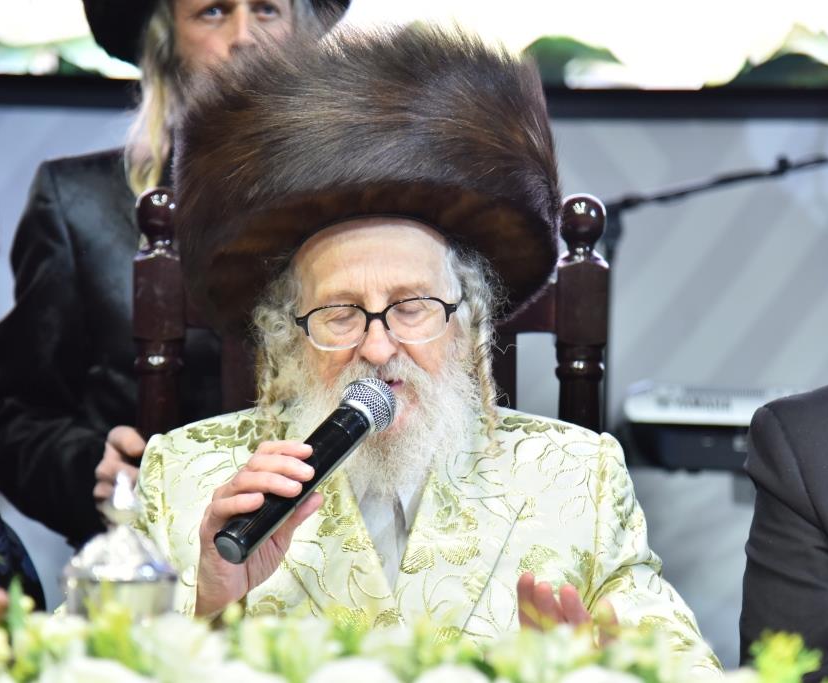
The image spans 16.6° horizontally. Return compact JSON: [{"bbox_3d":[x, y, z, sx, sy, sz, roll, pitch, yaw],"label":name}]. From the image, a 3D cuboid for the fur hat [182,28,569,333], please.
[{"bbox_3d":[-0.042,-0.142,2.620,0.352,0.170,0.350,-4,-16,-4],"label":"fur hat"}]

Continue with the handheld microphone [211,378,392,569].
[{"bbox_3d":[-0.091,0.109,2.428,0.052,0.052,0.223,31,51,17],"label":"handheld microphone"}]

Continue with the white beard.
[{"bbox_3d":[-0.031,0.075,2.560,0.182,0.140,0.120,-3,-3,-3],"label":"white beard"}]

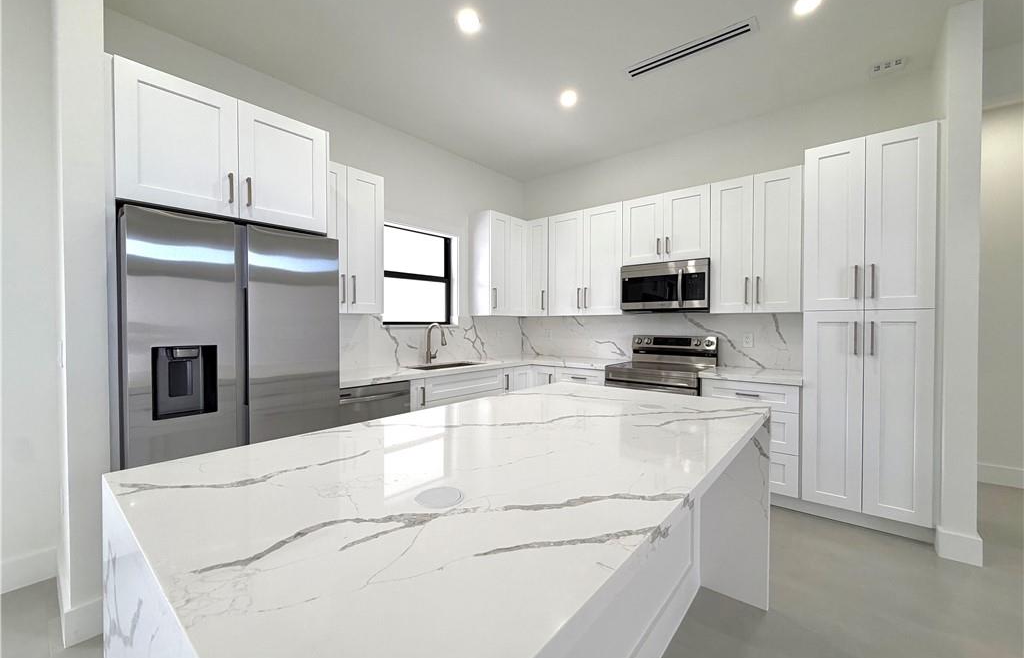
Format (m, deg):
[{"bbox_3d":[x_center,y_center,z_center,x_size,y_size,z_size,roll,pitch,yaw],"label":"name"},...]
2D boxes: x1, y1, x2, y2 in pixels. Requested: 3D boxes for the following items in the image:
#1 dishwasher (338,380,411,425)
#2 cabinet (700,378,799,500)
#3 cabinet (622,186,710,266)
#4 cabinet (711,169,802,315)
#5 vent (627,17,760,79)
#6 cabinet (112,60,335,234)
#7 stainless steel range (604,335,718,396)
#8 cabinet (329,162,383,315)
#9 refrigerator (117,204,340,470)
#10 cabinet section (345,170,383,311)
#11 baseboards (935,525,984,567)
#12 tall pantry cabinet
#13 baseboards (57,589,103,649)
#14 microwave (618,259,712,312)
[{"bbox_3d":[-1.163,0.815,3.005,0.615,0.860,0.600,0,1,40],"label":"dishwasher"},{"bbox_3d":[1.881,0.793,3.192,0.617,0.848,0.622,0,1,40],"label":"cabinet"},{"bbox_3d":[1.431,-0.883,3.747,0.764,0.603,0.328,0,1,40],"label":"cabinet"},{"bbox_3d":[1.966,-0.653,3.316,0.611,1.057,0.326,1,1,40],"label":"cabinet"},{"bbox_3d":[1.114,-1.759,2.643,0.790,0.028,0.157,0,1,40],"label":"vent"},{"bbox_3d":[-1.644,-0.863,2.323,0.678,0.603,0.921,0,1,40],"label":"cabinet"},{"bbox_3d":[1.308,0.657,3.613,0.761,1.172,0.685,0,1,40],"label":"stainless steel range"},{"bbox_3d":[-1.310,-0.646,3.094,0.328,1.057,0.607,1,1,40],"label":"cabinet"},{"bbox_3d":[-1.603,0.378,2.307,0.855,1.781,0.906,1,1,40],"label":"refrigerator"},{"bbox_3d":[-1.214,-0.641,3.199,0.315,1.057,0.312,1,1,40],"label":"cabinet section"},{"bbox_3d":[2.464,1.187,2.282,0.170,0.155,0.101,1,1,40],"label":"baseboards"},{"bbox_3d":[2.371,-0.004,2.787,0.613,2.342,0.626,1,1,40],"label":"tall pantry cabinet"},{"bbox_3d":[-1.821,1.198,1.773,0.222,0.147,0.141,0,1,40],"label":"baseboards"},{"bbox_3d":[1.414,-0.358,3.736,0.758,0.427,0.400,1,1,40],"label":"microwave"}]

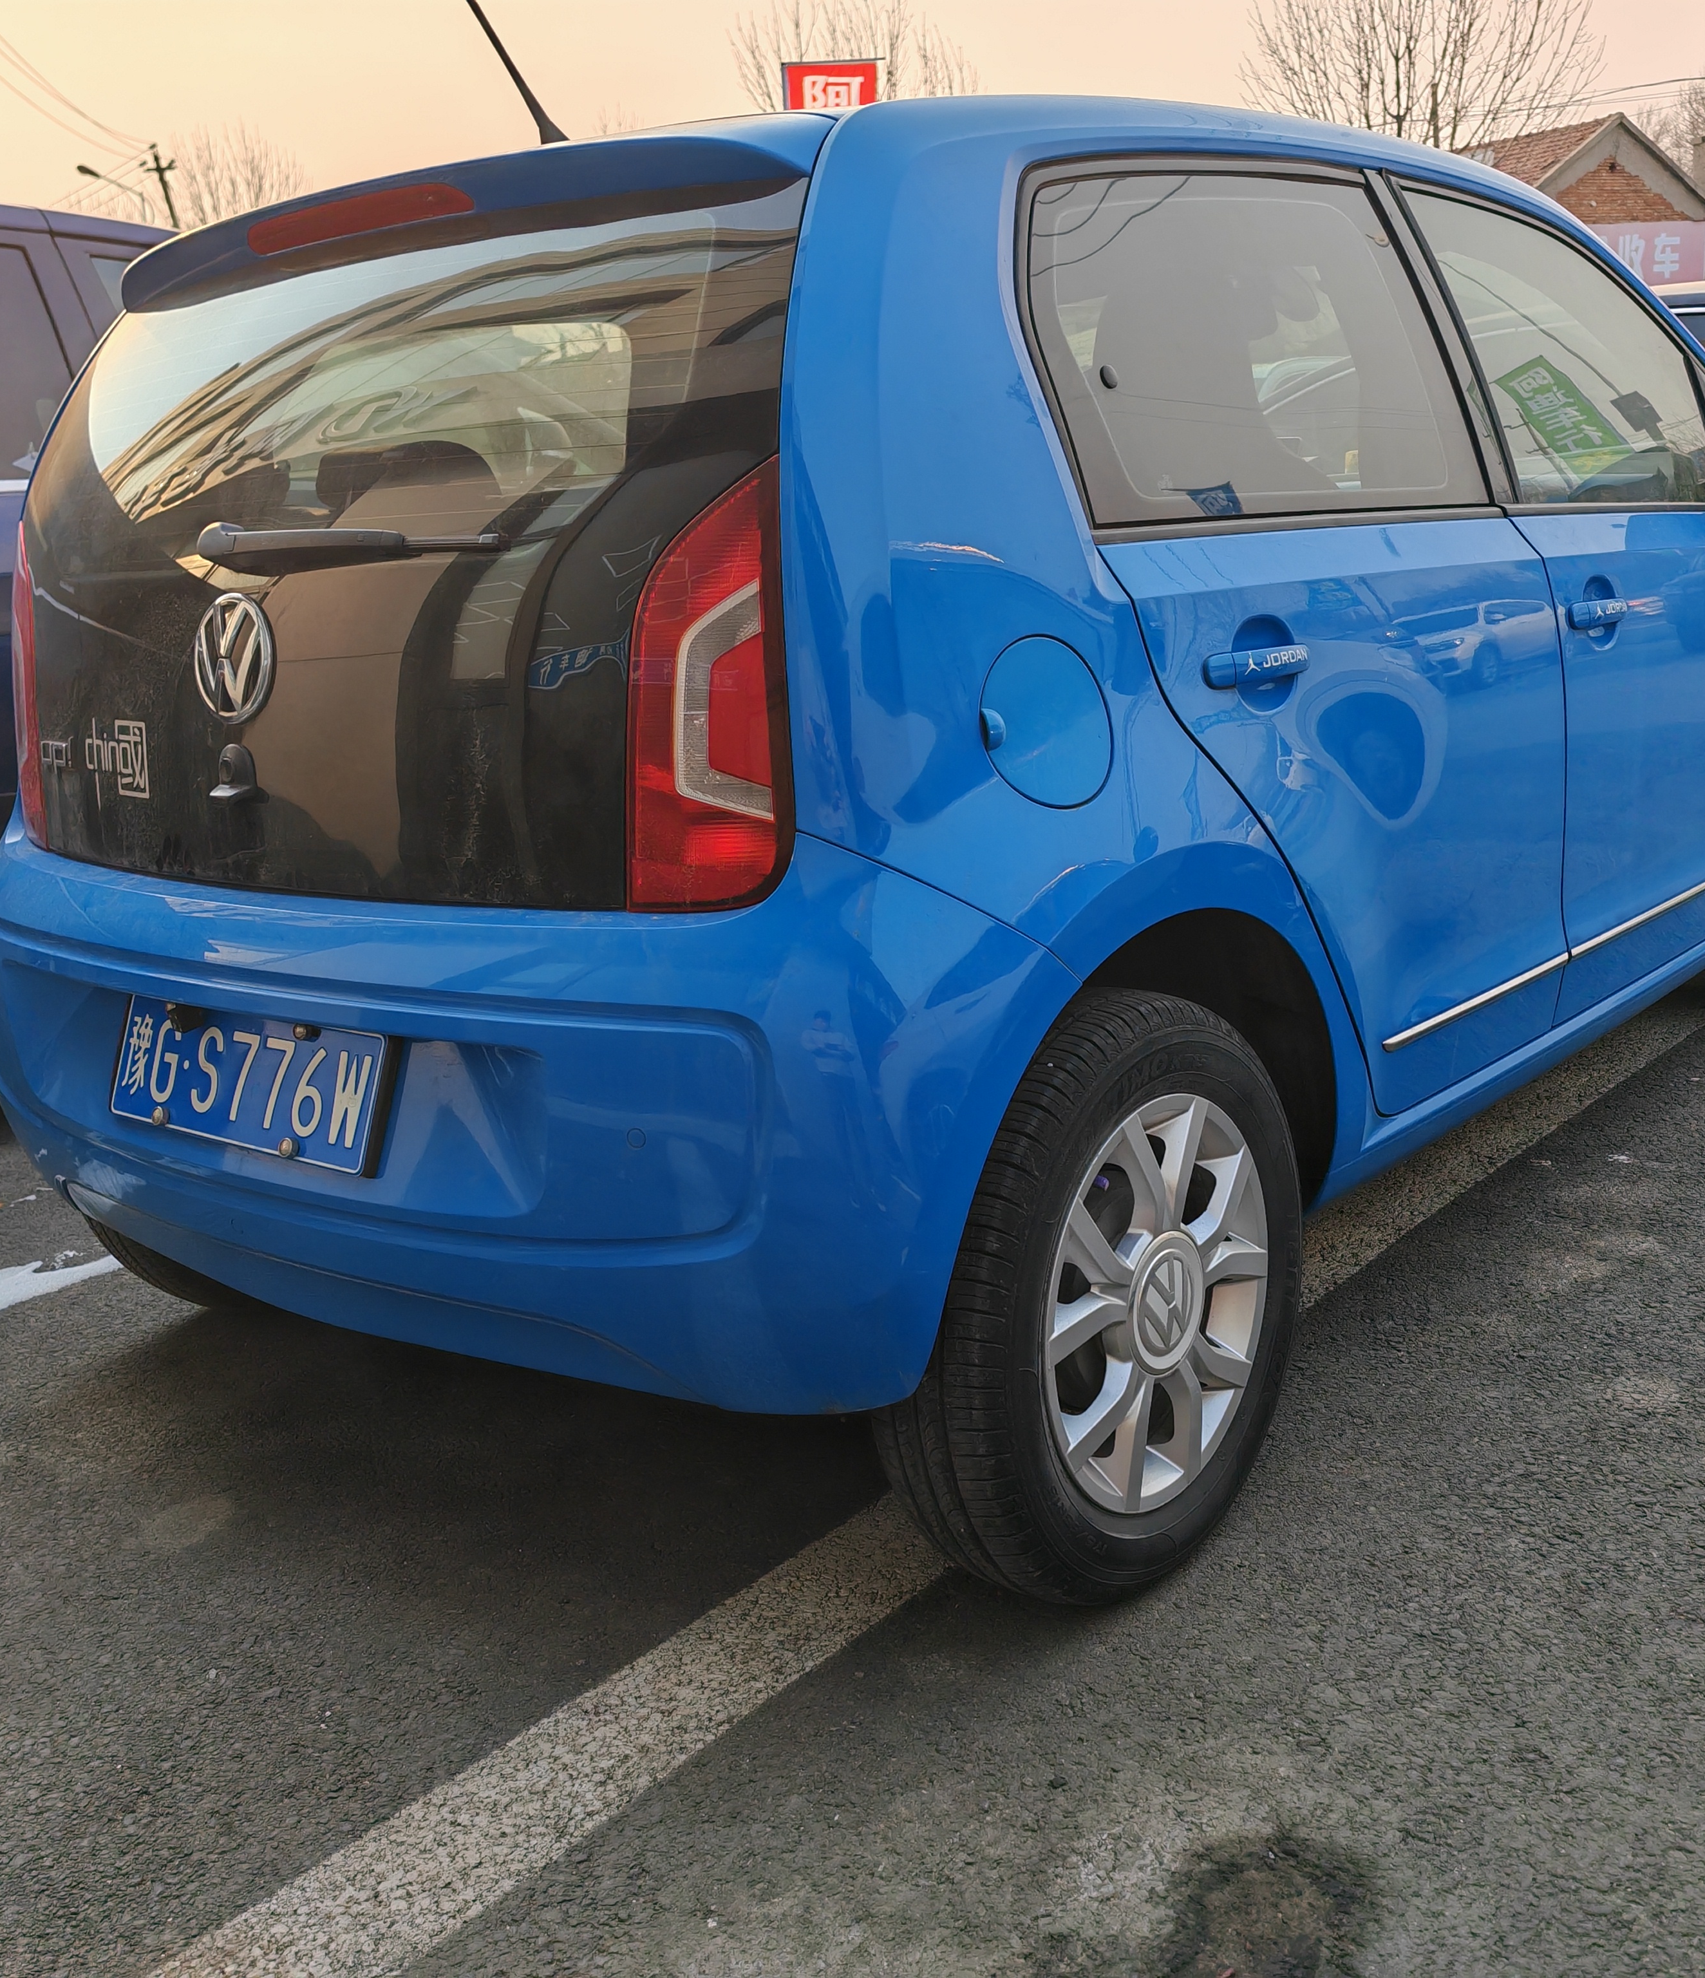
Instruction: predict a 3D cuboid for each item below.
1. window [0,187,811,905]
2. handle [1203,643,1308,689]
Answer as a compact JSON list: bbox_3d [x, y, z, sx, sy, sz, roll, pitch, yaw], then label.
[{"bbox_3d":[-0.545,-0.433,2.031,1.240,0.662,0.172,8,4,40],"label":"window"},{"bbox_3d":[0.379,-0.311,1.894,0.042,0.037,0.195,8,19,40],"label":"handle"}]

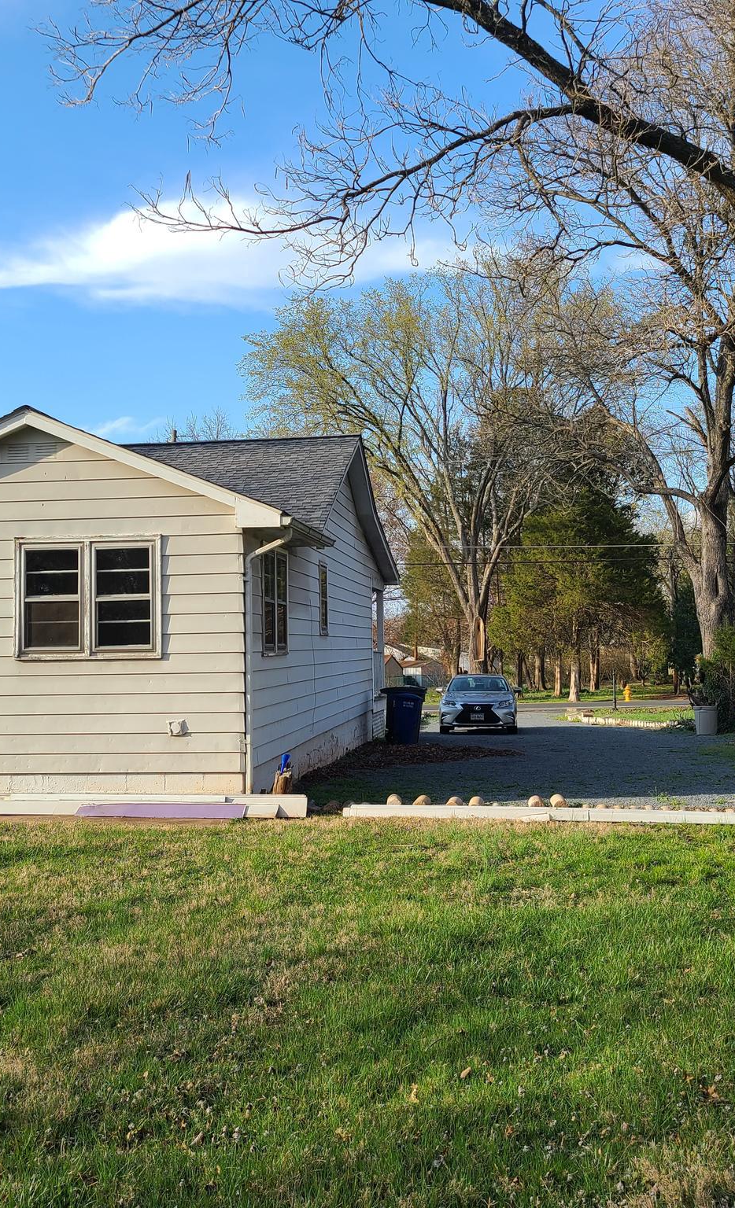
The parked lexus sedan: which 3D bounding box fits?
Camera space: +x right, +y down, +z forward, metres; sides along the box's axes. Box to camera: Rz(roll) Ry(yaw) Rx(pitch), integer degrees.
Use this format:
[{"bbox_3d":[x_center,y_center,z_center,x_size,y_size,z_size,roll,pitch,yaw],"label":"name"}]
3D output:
[{"bbox_3d":[2.805,2.443,30.300,1.850,1.450,4.900,-1,-2,6],"label":"parked lexus sedan"}]

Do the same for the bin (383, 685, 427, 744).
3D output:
[{"bbox_3d":[0.736,2.199,24.000,0.860,1.100,0.720,-1,-2,6],"label":"bin"}]

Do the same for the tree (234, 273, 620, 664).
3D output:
[{"bbox_3d":[2.563,-5.292,53.000,15.800,19.200,14.500,-1,-2,6],"label":"tree"}]

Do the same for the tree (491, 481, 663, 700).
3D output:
[{"bbox_3d":[9.698,-0.612,56.000,7.800,10.200,7.000,-1,-2,6],"label":"tree"}]

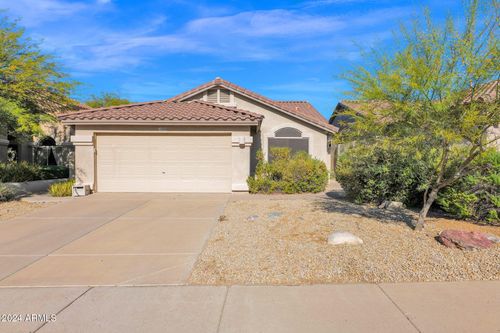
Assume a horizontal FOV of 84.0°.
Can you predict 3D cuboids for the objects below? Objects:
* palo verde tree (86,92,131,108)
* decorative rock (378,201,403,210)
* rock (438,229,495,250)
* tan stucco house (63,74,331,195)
[{"bbox_3d":[-13.600,-3.200,26.500,6.000,7.600,6.000,0,0,0],"label":"palo verde tree"},{"bbox_3d":[3.840,1.060,7.550,0.640,0.250,0.420,0,0,0],"label":"decorative rock"},{"bbox_3d":[3.900,1.270,4.950,0.820,0.270,0.560,0,0,0],"label":"rock"},{"bbox_3d":[-1.350,-1.600,16.200,10.400,5.100,13.400,0,0,0],"label":"tan stucco house"}]

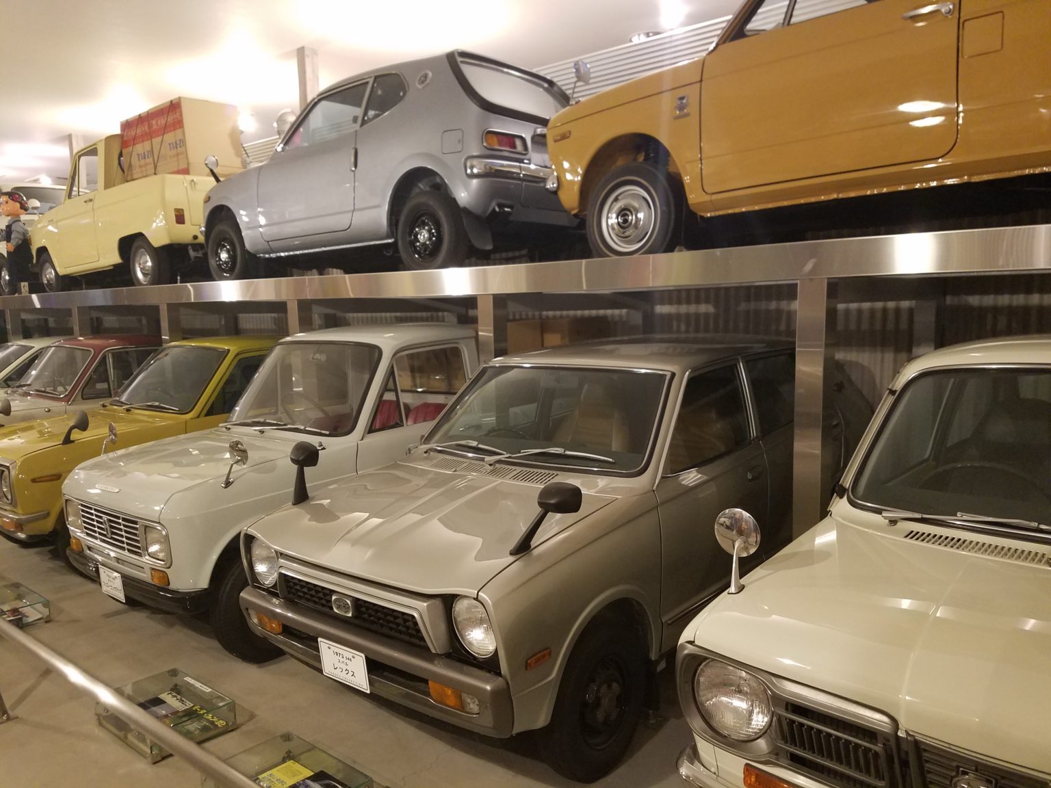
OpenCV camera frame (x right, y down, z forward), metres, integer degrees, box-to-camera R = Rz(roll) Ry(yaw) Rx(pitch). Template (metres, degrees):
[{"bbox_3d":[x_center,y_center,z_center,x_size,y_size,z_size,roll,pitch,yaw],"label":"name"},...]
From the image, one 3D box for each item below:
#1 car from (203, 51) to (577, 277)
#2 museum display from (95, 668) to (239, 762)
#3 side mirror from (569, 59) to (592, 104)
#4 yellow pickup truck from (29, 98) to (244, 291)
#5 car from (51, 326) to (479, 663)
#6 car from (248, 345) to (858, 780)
[{"bbox_3d":[-0.902,-1.347,5.250,2.995,1.275,1.295,4,9,41],"label":"car"},{"bbox_3d":[-1.254,1.115,2.754,0.393,0.097,0.290,4,8,38],"label":"museum display"},{"bbox_3d":[0.252,-1.430,3.614,0.080,0.205,0.100,3,8,35],"label":"side mirror"},{"bbox_3d":[-3.326,-1.638,7.180,2.995,1.530,1.295,4,9,40],"label":"yellow pickup truck"},{"bbox_3d":[-0.831,0.269,4.395,1.290,1.380,2.990,4,9,40],"label":"car"},{"bbox_3d":[0.369,0.400,3.438,1.295,1.280,2.995,4,9,40],"label":"car"}]

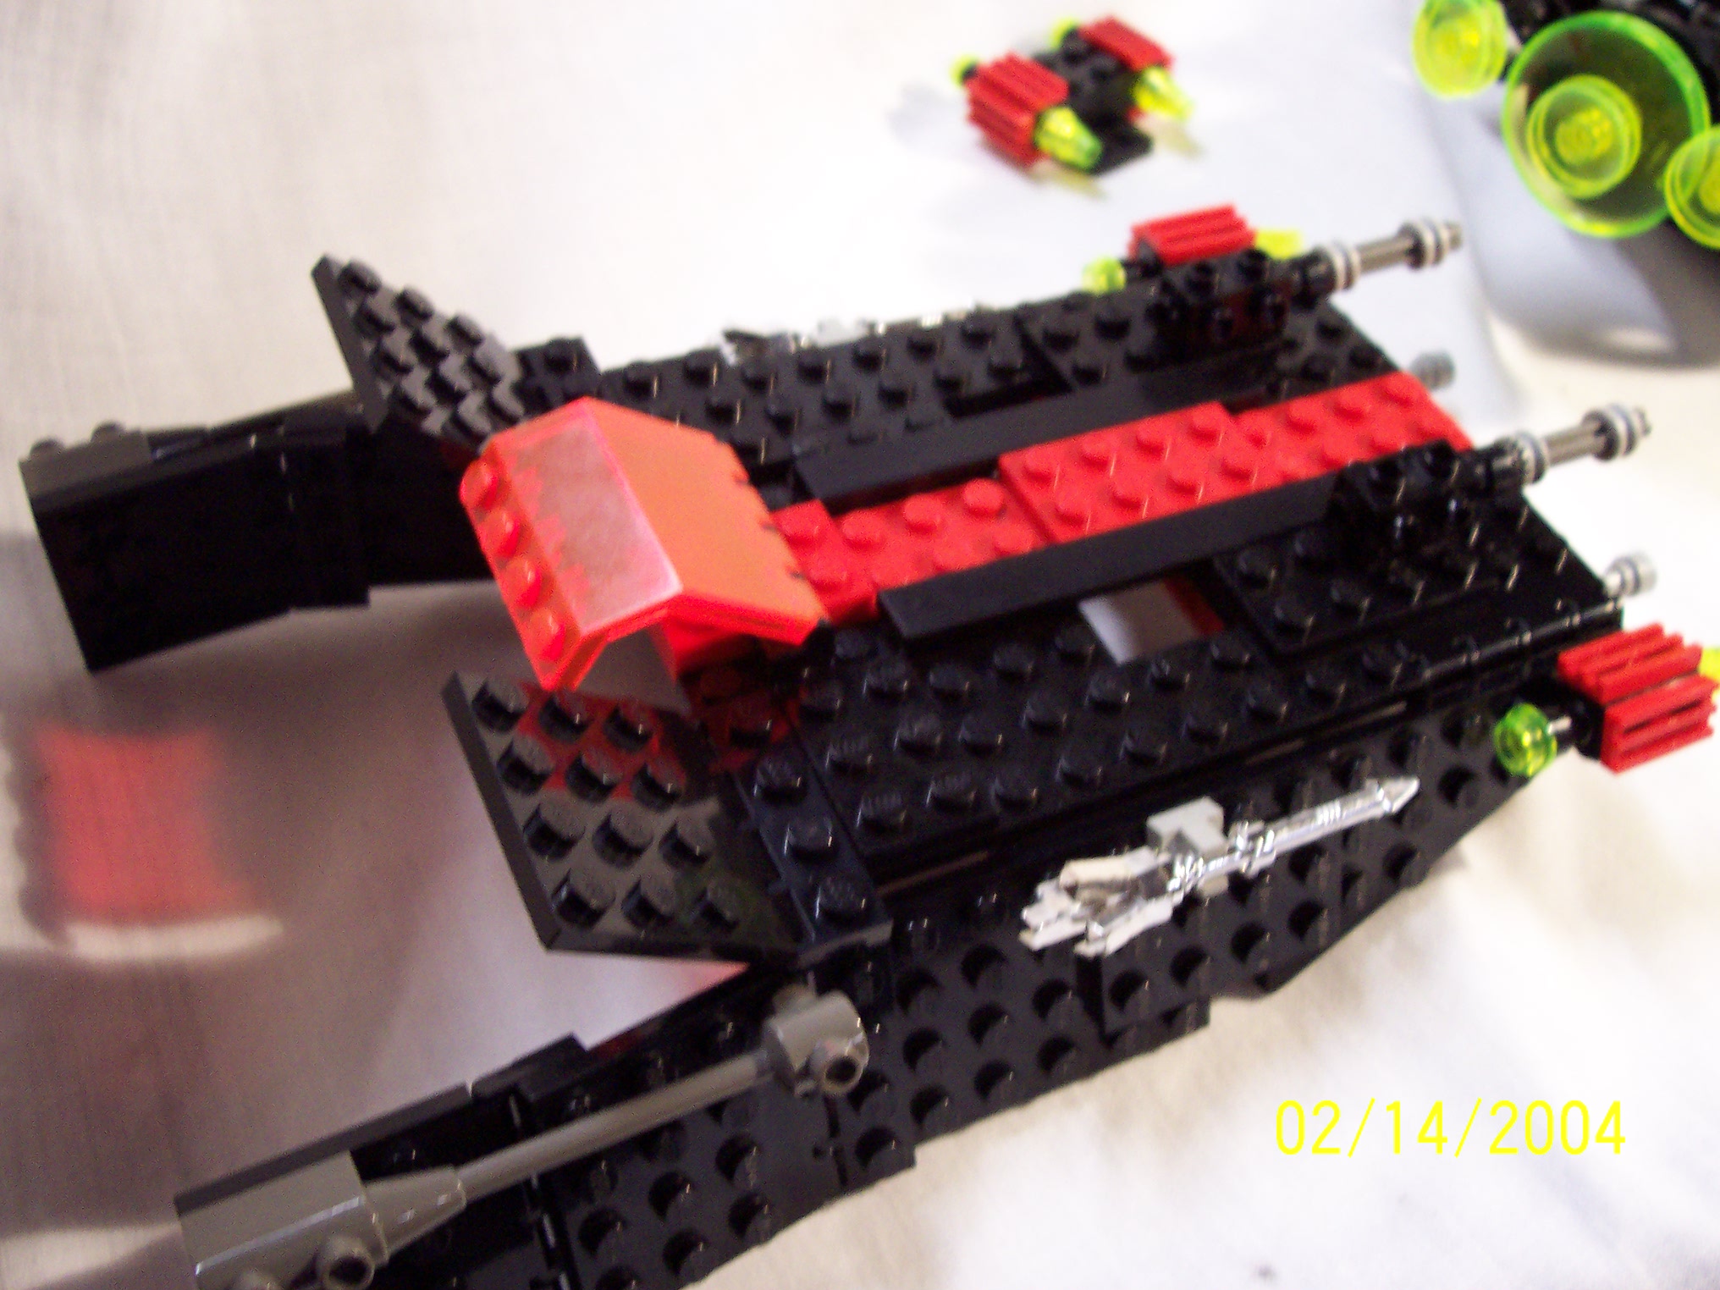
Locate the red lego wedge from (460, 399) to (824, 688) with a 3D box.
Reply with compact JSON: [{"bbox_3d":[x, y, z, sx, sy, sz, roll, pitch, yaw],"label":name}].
[{"bbox_3d":[-0.024,-0.012,0.195,0.032,0.013,0.032,-8,48,-28],"label":"red lego wedge"}]

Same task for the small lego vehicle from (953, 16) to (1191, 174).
[{"bbox_3d":[0.041,-0.101,0.343,0.040,0.014,0.031,-28,56,-29],"label":"small lego vehicle"}]

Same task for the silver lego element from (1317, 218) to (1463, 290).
[{"bbox_3d":[0.072,-0.052,0.249,0.025,0.006,0.006,-15,51,-20],"label":"silver lego element"}]

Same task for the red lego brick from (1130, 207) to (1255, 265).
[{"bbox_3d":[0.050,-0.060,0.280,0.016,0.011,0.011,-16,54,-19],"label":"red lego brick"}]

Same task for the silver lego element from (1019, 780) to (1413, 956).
[{"bbox_3d":[0.039,0.023,0.197,0.049,0.012,0.007,-15,28,-20],"label":"silver lego element"}]

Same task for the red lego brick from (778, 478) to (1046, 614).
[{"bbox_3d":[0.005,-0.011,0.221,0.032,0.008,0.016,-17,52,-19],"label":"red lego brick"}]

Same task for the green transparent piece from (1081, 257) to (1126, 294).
[{"bbox_3d":[0.036,-0.054,0.268,0.004,0.007,0.007,-15,51,-20],"label":"green transparent piece"}]

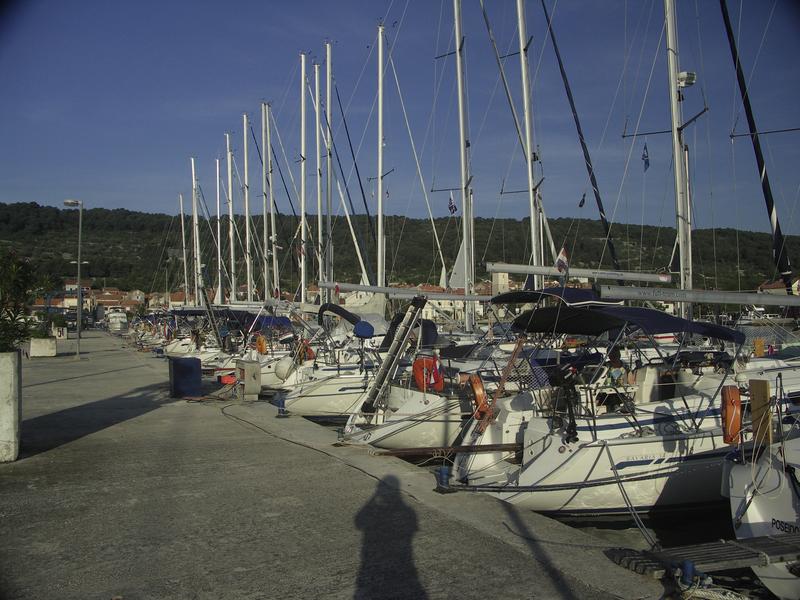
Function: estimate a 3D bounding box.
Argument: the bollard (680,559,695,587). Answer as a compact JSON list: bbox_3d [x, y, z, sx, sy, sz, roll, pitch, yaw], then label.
[{"bbox_3d":[1.666,1.620,3.750,0.085,0.220,0.085,0,-2,0],"label":"bollard"}]

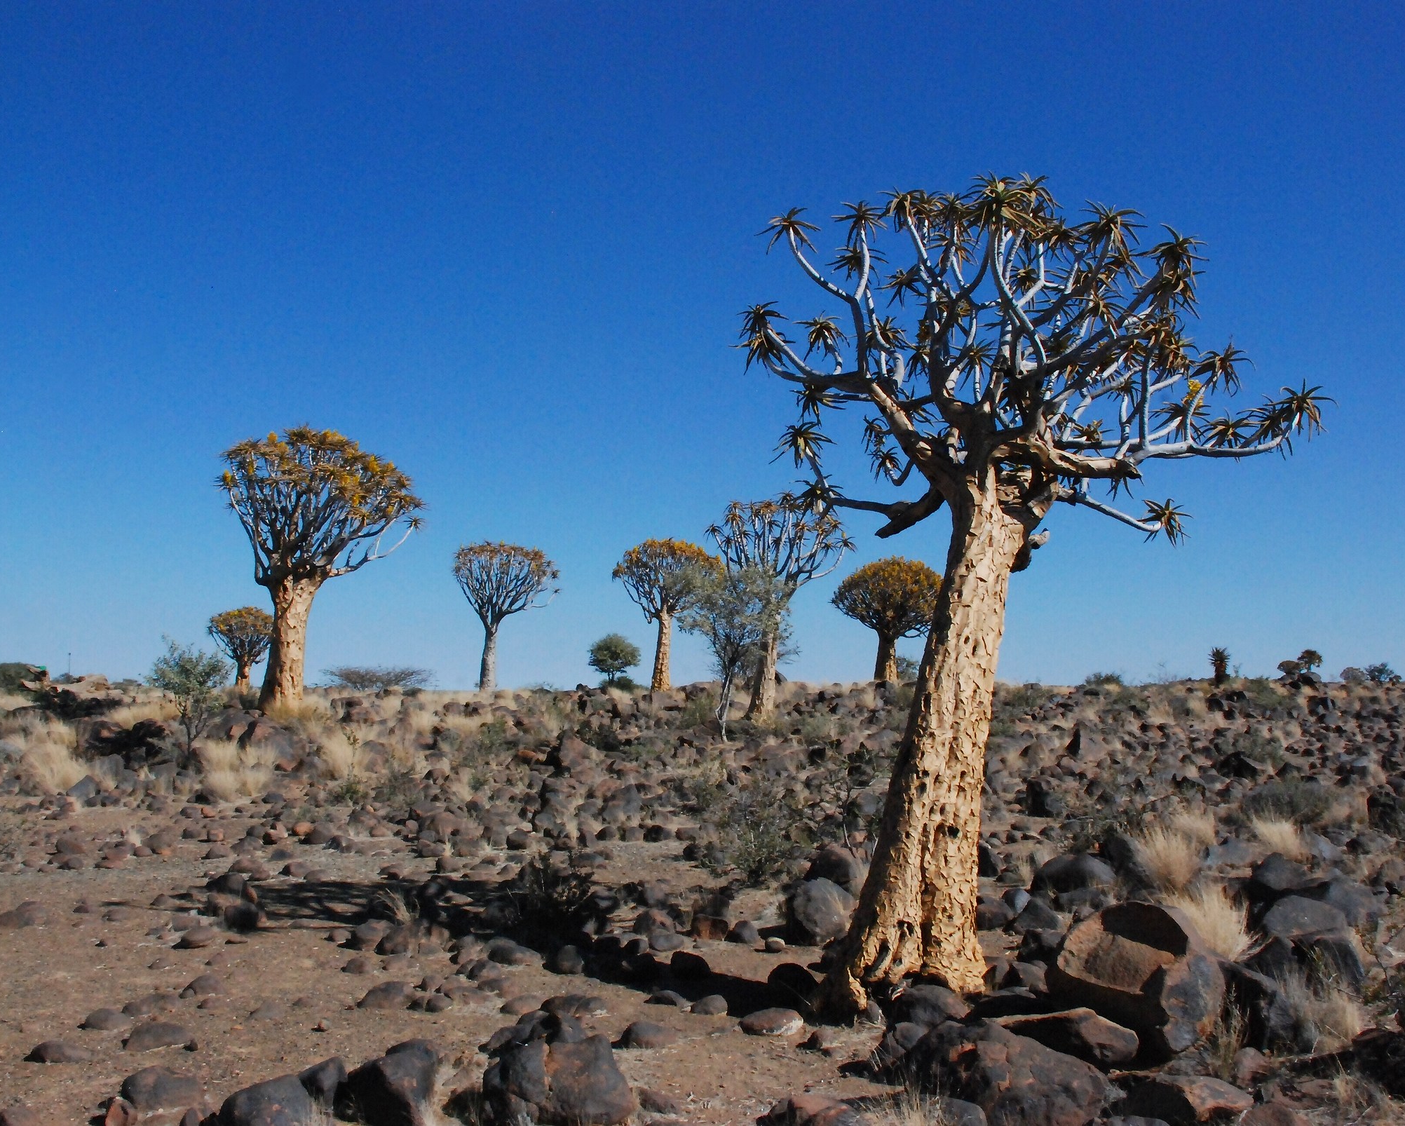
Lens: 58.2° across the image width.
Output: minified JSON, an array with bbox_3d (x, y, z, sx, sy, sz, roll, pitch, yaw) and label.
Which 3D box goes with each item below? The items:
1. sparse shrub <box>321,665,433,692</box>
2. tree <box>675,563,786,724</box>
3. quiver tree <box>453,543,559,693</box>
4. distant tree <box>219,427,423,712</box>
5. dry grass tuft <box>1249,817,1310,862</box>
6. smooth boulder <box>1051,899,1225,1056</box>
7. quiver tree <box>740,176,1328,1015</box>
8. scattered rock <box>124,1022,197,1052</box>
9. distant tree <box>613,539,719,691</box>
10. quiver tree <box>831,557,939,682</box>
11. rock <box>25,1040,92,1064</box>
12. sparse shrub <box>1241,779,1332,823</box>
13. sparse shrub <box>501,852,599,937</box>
[{"bbox_3d":[-11.588,4.142,45.000,4.027,0.983,3.221,0,-6,0],"label":"sparse shrub"},{"bbox_3d":[0.428,1.183,17.500,1.600,2.400,1.550,0,-5,0],"label":"tree"},{"bbox_3d":[-5.133,1.441,33.000,2.747,3.913,2.747,0,-6,0],"label":"quiver tree"},{"bbox_3d":[-6.487,0.112,21.500,3.467,4.875,3.300,0,-5,0],"label":"distant tree"},{"bbox_3d":[4.471,2.146,9.800,0.440,0.360,0.420,0,-5,0],"label":"dry grass tuft"},{"bbox_3d":[1.851,1.775,5.400,0.740,0.620,0.620,0,-5,0],"label":"smooth boulder"},{"bbox_3d":[1.888,0.183,7.200,3.300,4.650,3.000,0,-5,0],"label":"quiver tree"},{"bbox_3d":[-2.333,2.043,5.450,0.300,0.115,0.230,0,-5,0],"label":"scattered rock"},{"bbox_3d":[-0.882,1.331,32.000,2.797,3.861,2.797,0,-6,0],"label":"distant tree"},{"bbox_3d":[4.917,1.556,34.000,2.936,3.465,2.936,0,-6,0],"label":"quiver tree"},{"bbox_3d":[-3.008,2.283,5.900,0.291,0.097,0.240,0,-5,0],"label":"rock"},{"bbox_3d":[6.006,2.454,13.000,0.933,0.473,0.800,0,-5,0],"label":"sparse shrub"},{"bbox_3d":[-1.062,2.311,8.800,0.687,0.595,0.620,0,-5,0],"label":"sparse shrub"}]

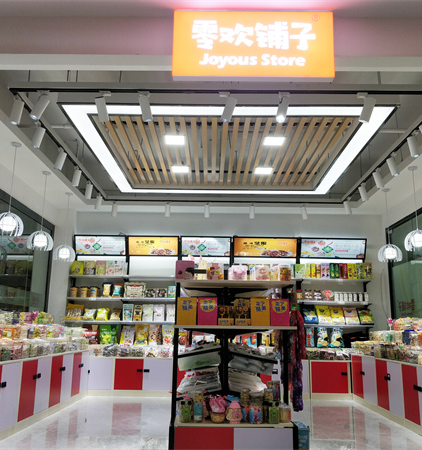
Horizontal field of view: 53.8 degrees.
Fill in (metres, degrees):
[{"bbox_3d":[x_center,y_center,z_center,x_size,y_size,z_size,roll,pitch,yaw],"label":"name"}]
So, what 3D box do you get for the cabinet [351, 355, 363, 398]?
[{"bbox_3d":[2.307,2.204,6.062,0.330,0.572,0.472,1,-14,1],"label":"cabinet"}]

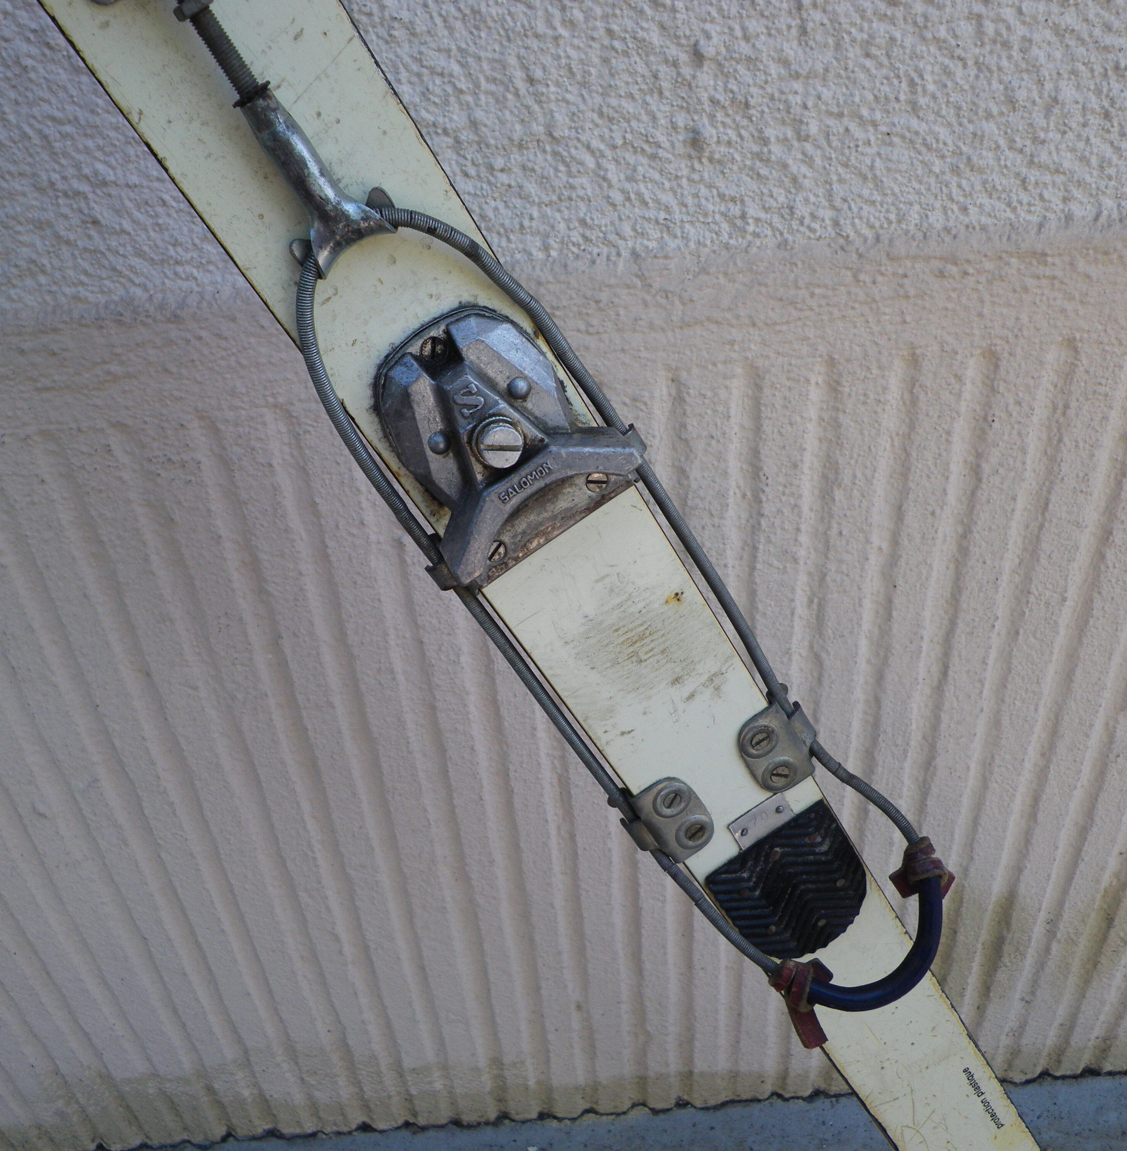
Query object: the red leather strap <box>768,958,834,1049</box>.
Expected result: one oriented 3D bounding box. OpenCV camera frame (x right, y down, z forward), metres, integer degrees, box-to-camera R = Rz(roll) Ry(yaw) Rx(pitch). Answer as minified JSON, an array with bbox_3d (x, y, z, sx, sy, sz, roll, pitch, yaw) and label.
[{"bbox_3d":[0.131,0.226,0.654,0.034,0.066,0.023,-35,35,-1],"label":"red leather strap"}]

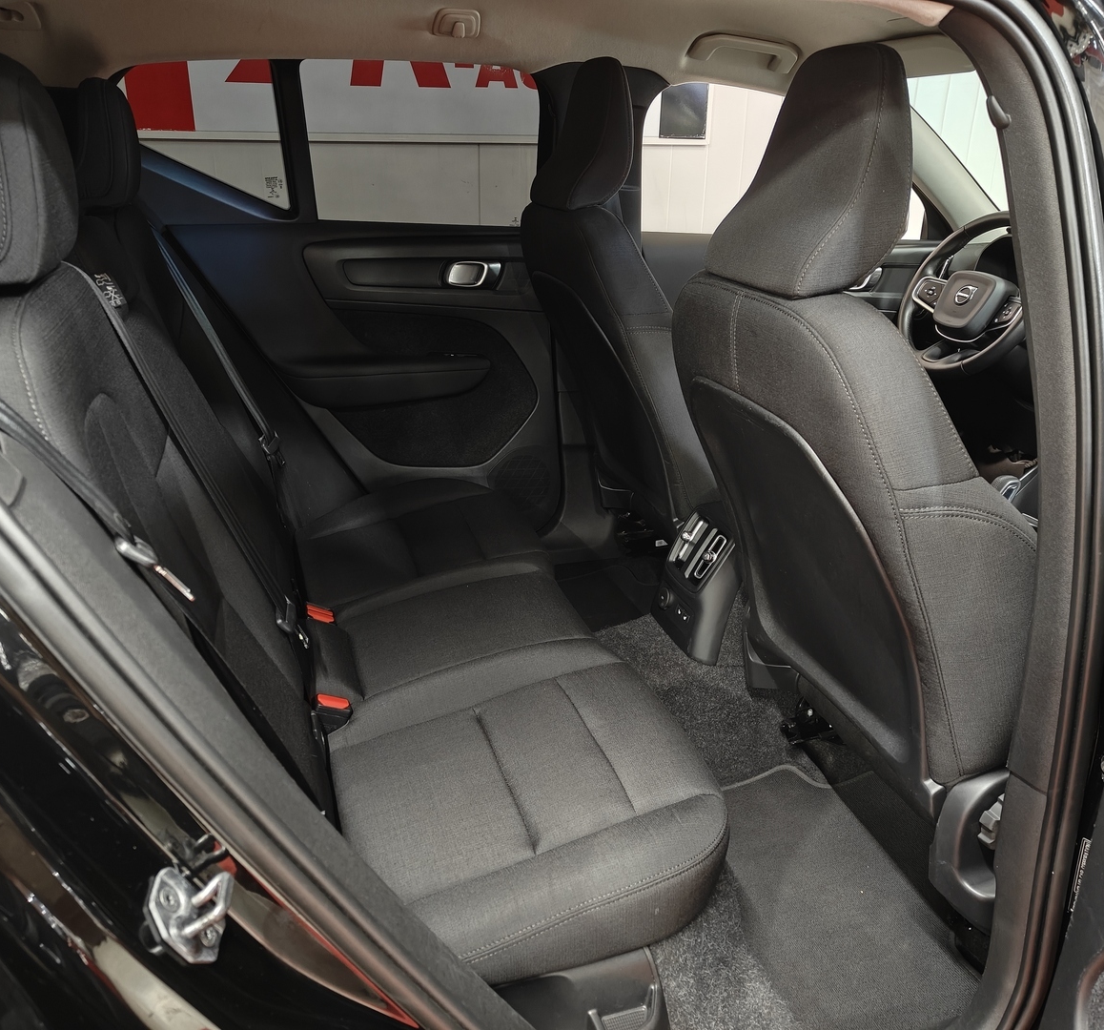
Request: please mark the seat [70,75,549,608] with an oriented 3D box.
[{"bbox_3d":[-0.405,-0.245,1.624,0.700,0.906,0.556,-6,24,-16],"label":"seat"}]

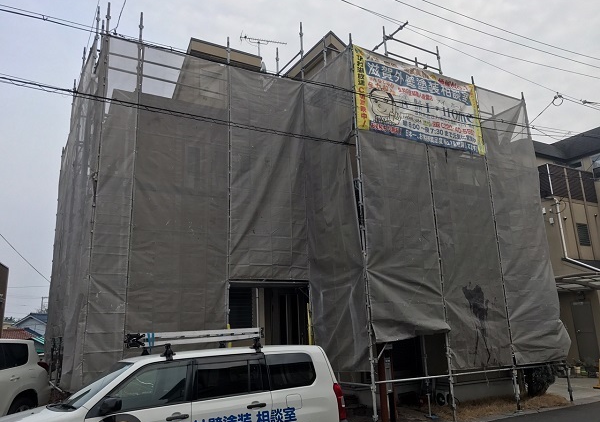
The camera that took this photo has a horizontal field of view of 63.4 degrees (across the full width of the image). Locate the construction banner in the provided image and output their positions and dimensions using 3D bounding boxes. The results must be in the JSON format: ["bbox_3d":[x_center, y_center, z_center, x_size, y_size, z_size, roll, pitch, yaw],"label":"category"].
[{"bbox_3d":[2.633,-2.288,10.429,3.520,1.780,0.060,6,-16,-29],"label":"construction banner"}]

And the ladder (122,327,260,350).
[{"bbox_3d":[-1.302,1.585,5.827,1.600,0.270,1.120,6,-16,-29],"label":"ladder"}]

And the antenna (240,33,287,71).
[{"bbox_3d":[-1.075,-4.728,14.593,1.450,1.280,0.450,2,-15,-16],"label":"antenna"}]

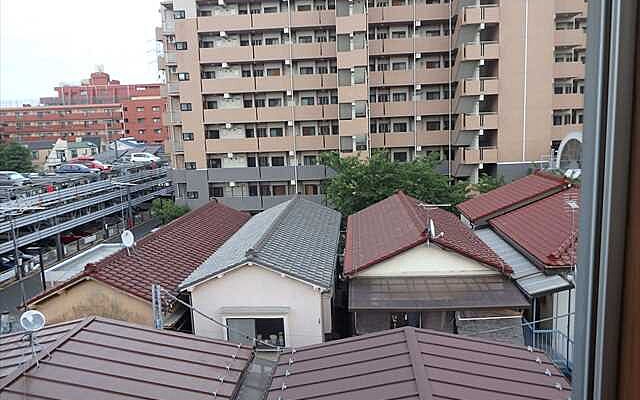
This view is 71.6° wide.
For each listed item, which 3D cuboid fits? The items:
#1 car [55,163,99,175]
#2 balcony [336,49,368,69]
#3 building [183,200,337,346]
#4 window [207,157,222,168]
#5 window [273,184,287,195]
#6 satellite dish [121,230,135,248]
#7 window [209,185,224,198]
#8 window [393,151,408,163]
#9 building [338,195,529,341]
[{"bbox_3d":[-29.026,-3.727,53.000,4.500,1.450,1.720,-1,7,8],"label":"car"},{"bbox_3d":[2.838,-12.205,38.749,2.540,1.500,1.300,-1,8,5],"label":"balcony"},{"bbox_3d":[-1.235,2.631,17.427,4.050,4.020,12.150,-2,8,4],"label":"building"},{"bbox_3d":[-10.473,-3.658,44.241,1.450,1.080,0.120,-2,8,4],"label":"window"},{"bbox_3d":[-4.014,-0.999,44.222,1.400,1.050,0.120,-2,8,4],"label":"window"},{"bbox_3d":[-5.572,1.145,12.856,0.250,0.500,0.460,2,9,28],"label":"satellite dish"},{"bbox_3d":[-10.603,-0.871,45.454,1.500,1.250,0.150,-1,8,5],"label":"window"},{"bbox_3d":[7.850,-4.153,43.110,1.380,1.030,0.120,-2,8,4],"label":"window"},{"bbox_3d":[3.683,2.413,17.712,5.250,4.250,10.700,-1,8,5],"label":"building"}]

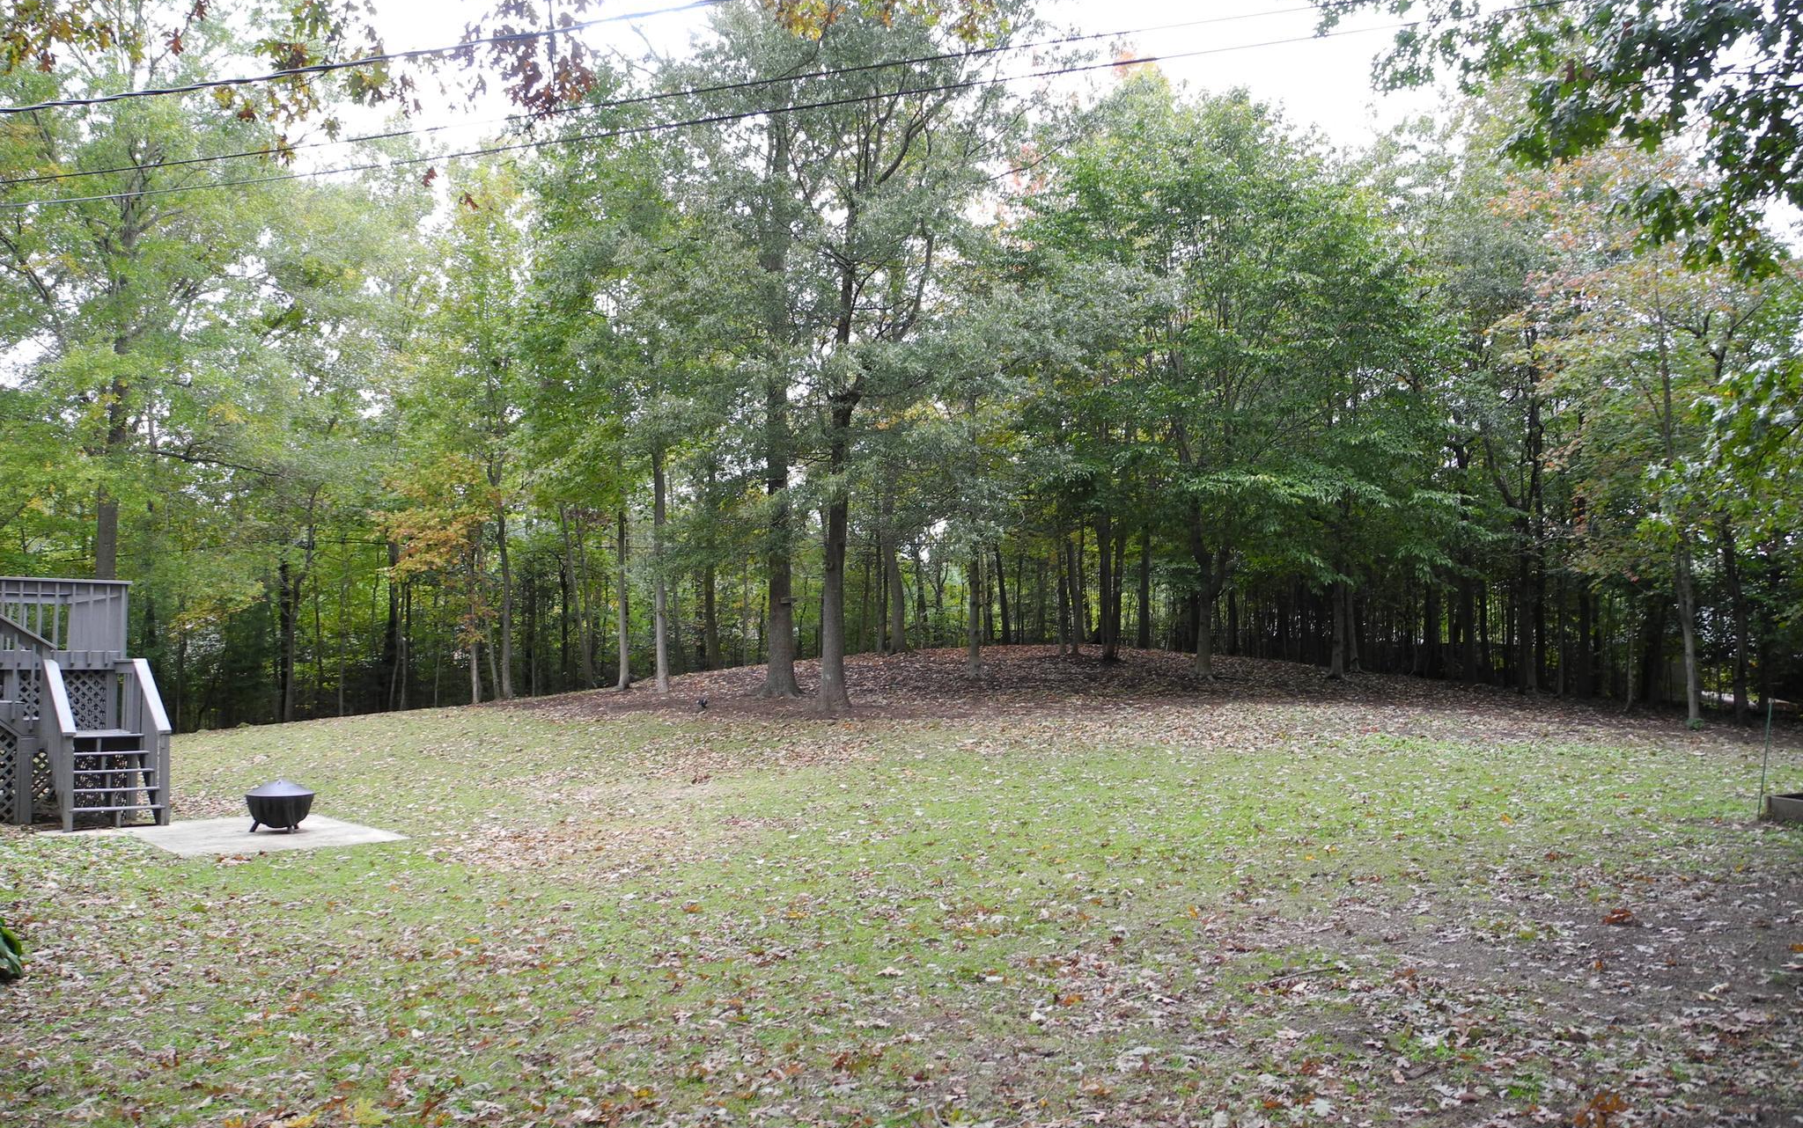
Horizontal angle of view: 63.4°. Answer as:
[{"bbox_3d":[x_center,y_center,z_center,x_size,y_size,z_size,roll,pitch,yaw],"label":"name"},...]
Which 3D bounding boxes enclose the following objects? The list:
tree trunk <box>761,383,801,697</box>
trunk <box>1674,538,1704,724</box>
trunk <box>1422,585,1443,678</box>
[{"bbox_3d":[-2.230,-0.443,27.000,0.680,5.820,0.600,0,-2,0],"label":"tree trunk"},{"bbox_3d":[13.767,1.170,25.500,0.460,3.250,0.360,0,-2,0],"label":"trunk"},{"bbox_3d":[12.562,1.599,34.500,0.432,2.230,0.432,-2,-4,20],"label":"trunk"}]

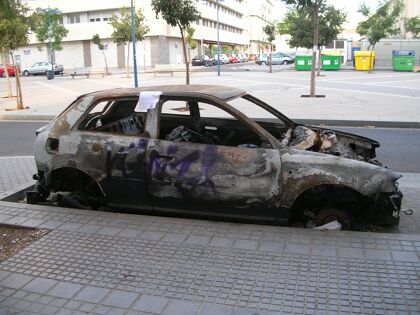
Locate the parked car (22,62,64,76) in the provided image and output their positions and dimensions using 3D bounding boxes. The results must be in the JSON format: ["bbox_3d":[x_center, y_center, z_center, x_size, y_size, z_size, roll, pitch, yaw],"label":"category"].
[{"bbox_3d":[-16.975,-8.952,43.300,4.100,1.420,1.680,2,14,15],"label":"parked car"}]

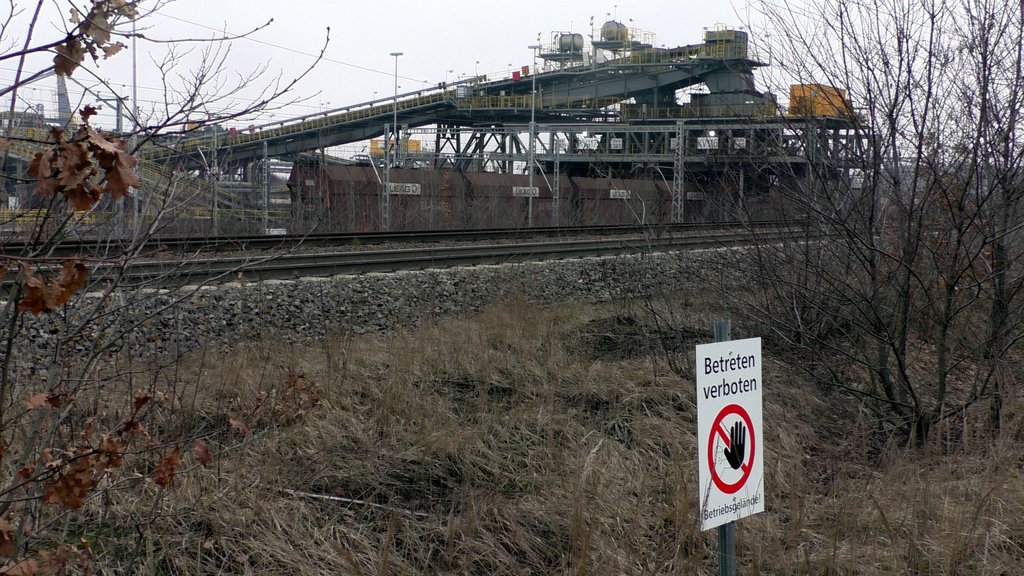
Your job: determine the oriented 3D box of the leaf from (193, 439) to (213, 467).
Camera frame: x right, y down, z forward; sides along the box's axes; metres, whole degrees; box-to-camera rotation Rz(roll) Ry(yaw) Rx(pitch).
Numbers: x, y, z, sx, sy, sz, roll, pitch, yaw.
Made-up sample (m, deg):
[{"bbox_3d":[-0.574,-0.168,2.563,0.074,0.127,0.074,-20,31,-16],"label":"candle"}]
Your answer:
[{"bbox_3d":[-0.896,0.476,3.300,0.056,0.079,0.040,0,6,-15],"label":"leaf"}]

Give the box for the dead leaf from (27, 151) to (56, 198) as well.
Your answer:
[{"bbox_3d":[-1.114,-0.269,2.700,0.069,0.110,0.040,-1,6,-22],"label":"dead leaf"}]

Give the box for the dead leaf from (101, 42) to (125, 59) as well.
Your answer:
[{"bbox_3d":[-0.981,-0.583,2.800,0.057,0.038,0.035,0,6,-19],"label":"dead leaf"}]

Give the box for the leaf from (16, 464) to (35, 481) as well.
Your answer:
[{"bbox_3d":[-1.323,0.501,3.100,0.048,0.042,0.040,-1,6,-23],"label":"leaf"}]

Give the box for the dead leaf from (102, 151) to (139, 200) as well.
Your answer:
[{"bbox_3d":[-0.910,-0.264,2.650,0.081,0.108,0.045,0,6,-19],"label":"dead leaf"}]

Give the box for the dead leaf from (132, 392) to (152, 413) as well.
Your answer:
[{"bbox_3d":[-1.069,0.331,3.300,0.056,0.056,0.040,0,6,-18],"label":"dead leaf"}]

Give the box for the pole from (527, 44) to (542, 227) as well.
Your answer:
[{"bbox_3d":[1.322,-9.504,72.500,0.870,11.900,0.350,2,6,0],"label":"pole"}]

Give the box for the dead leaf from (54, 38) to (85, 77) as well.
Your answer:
[{"bbox_3d":[-1.087,-0.566,2.800,0.071,0.090,0.040,-1,6,-21],"label":"dead leaf"}]

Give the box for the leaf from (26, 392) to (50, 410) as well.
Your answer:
[{"bbox_3d":[-1.290,0.308,3.100,0.058,0.048,0.040,-1,6,-23],"label":"leaf"}]

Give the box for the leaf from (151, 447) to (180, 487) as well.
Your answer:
[{"bbox_3d":[-0.972,0.501,3.200,0.082,0.109,0.050,0,6,-17],"label":"leaf"}]

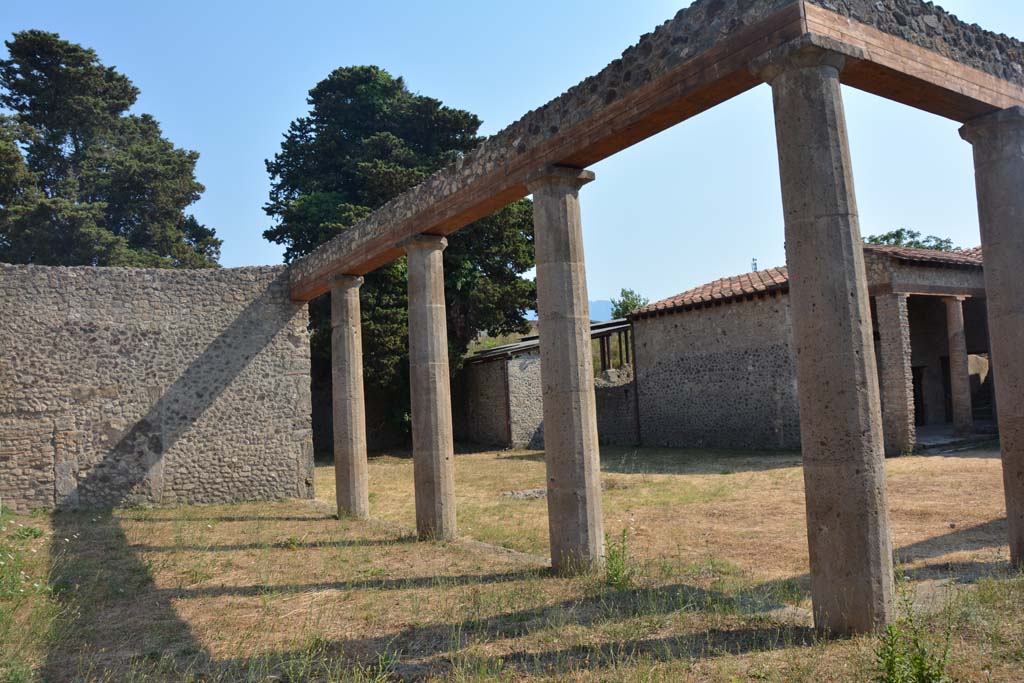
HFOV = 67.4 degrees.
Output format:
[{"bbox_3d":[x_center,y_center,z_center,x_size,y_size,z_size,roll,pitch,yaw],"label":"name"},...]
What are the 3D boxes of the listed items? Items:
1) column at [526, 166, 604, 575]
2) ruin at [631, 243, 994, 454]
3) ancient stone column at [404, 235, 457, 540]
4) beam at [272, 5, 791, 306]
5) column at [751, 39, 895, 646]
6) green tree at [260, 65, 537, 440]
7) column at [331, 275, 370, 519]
[{"bbox_3d":[0.581,0.245,8.233,0.580,4.206,0.580,-3,-6,0],"label":"column"},{"bbox_3d":[11.454,0.846,29.504,7.500,6.300,12.300,1,-7,-33],"label":"ruin"},{"bbox_3d":[-1.143,0.598,10.858,0.580,4.199,0.580,1,-7,-33],"label":"ancient stone column"},{"bbox_3d":[-1.047,-1.664,10.772,0.406,0.268,12.291,1,-7,-33],"label":"beam"},{"bbox_3d":[2.305,-0.108,5.607,0.580,4.213,0.580,1,-7,-33],"label":"column"},{"bbox_3d":[-5.878,-4.593,42.000,15.300,20.600,14.500,-3,-6,0],"label":"green tree"},{"bbox_3d":[-2.868,0.951,13.484,0.580,4.192,0.580,1,-7,-33],"label":"column"}]

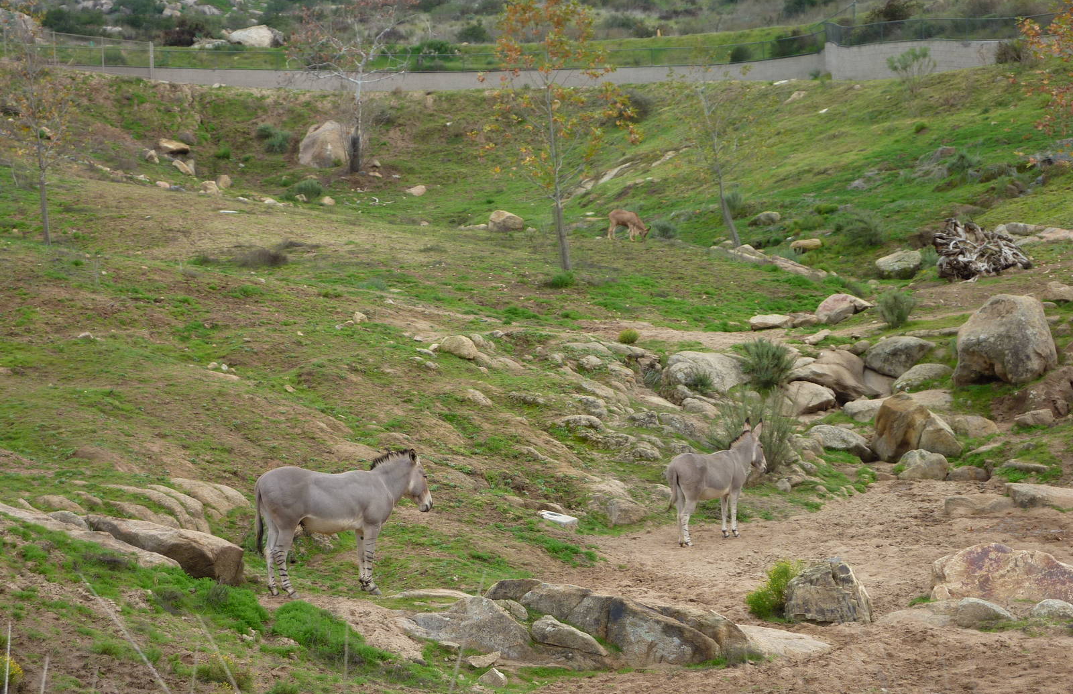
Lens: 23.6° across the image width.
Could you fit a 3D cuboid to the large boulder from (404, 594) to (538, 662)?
[{"bbox_3d":[-0.678,2.838,26.000,1.380,0.600,0.950,-1,0,0],"label":"large boulder"}]

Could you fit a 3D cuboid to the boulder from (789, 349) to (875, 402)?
[{"bbox_3d":[5.456,0.526,47.500,1.600,0.920,1.200,-1,0,0],"label":"boulder"}]

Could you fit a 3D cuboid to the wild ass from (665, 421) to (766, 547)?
[{"bbox_3d":[2.373,1.779,33.800,0.420,1.530,1.620,2,3,45],"label":"wild ass"}]

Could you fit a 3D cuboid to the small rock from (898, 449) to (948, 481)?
[{"bbox_3d":[6.172,1.877,41.000,0.815,0.474,0.600,0,2,0],"label":"small rock"}]

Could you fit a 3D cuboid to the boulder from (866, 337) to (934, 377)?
[{"bbox_3d":[7.046,0.204,50.000,1.350,0.740,1.000,-3,-1,8],"label":"boulder"}]

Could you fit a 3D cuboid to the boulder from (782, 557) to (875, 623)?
[{"bbox_3d":[2.676,2.238,23.600,0.799,0.571,0.650,-2,-4,6],"label":"boulder"}]

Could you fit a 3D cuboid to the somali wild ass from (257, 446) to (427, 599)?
[{"bbox_3d":[-1.945,1.764,25.900,1.770,1.490,0.460,-1,0,-8],"label":"somali wild ass"}]

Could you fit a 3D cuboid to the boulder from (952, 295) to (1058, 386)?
[{"bbox_3d":[9.469,-0.119,52.000,2.033,1.733,1.700,-3,-4,10],"label":"boulder"}]

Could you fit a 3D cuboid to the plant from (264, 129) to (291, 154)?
[{"bbox_3d":[-8.342,-6.624,83.000,0.849,0.706,0.800,-2,-4,-6],"label":"plant"}]

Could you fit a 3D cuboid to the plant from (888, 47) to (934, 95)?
[{"bbox_3d":[14.289,-10.537,98.000,1.720,1.720,1.600,0,-2,0],"label":"plant"}]

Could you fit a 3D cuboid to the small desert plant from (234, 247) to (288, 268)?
[{"bbox_3d":[-5.352,-1.743,50.000,1.043,0.407,0.850,0,2,0],"label":"small desert plant"}]

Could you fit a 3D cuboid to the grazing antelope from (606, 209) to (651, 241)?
[{"bbox_3d":[2.484,-3.271,69.000,1.170,0.850,0.360,-2,0,9],"label":"grazing antelope"}]

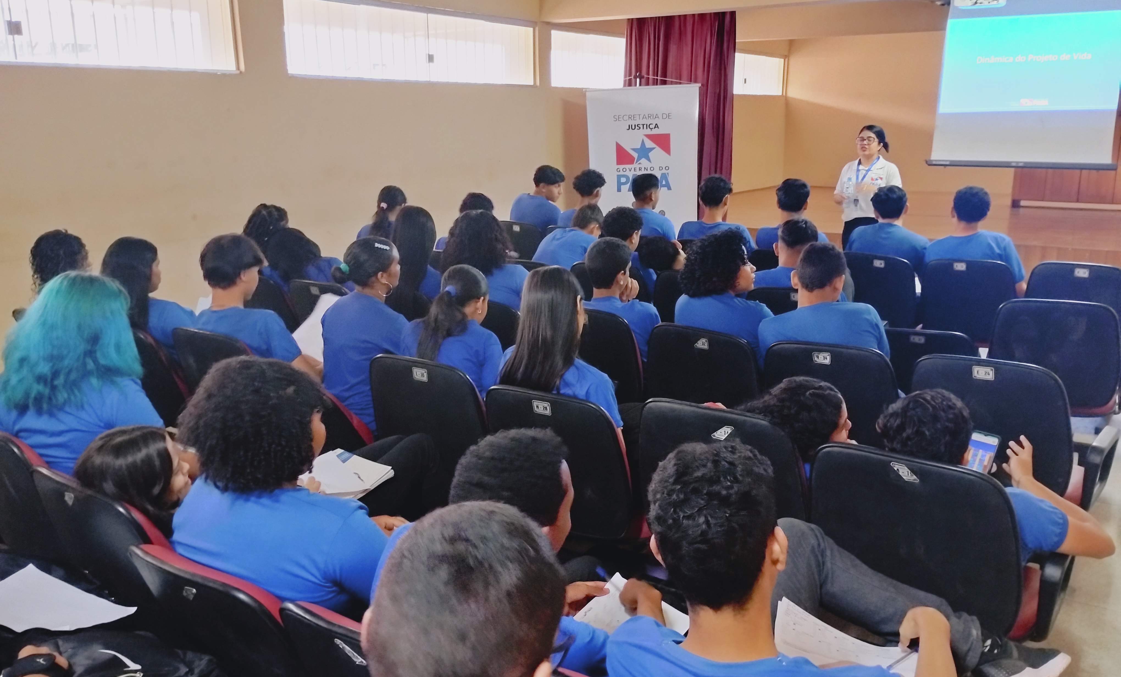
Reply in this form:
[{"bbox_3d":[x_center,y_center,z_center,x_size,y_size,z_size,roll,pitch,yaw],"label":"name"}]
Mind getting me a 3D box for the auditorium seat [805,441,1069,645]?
[{"bbox_3d":[1.017,0.656,2.543,0.560,0.870,0.620,8,16,31],"label":"auditorium seat"}]

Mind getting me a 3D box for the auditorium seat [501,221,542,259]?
[{"bbox_3d":[-0.192,-0.511,7.239,0.520,0.895,0.620,8,16,31],"label":"auditorium seat"}]

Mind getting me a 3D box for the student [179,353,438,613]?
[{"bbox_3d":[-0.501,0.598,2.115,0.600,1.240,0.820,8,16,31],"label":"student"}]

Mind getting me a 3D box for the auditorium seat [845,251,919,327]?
[{"bbox_3d":[2.020,-0.100,5.516,0.560,0.870,0.620,8,16,31],"label":"auditorium seat"}]

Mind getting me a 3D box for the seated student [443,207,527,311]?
[{"bbox_3d":[-0.241,-0.007,4.363,0.460,1.238,0.750,8,17,32],"label":"seated student"}]

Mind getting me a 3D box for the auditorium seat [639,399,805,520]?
[{"bbox_3d":[0.600,0.589,2.832,0.560,0.870,0.620,8,16,31],"label":"auditorium seat"}]

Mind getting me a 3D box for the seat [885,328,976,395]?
[{"bbox_3d":[1.736,0.230,4.414,0.530,0.716,0.620,8,16,31],"label":"seat"}]

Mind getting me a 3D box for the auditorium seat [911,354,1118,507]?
[{"bbox_3d":[1.613,0.450,3.347,0.600,0.895,0.620,8,16,31],"label":"auditorium seat"}]

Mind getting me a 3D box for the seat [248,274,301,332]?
[{"bbox_3d":[-1.488,0.021,5.157,0.520,0.895,0.620,8,16,31],"label":"seat"}]

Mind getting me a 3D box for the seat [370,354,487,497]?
[{"bbox_3d":[-0.312,0.433,3.358,0.530,0.875,0.620,8,17,32],"label":"seat"}]

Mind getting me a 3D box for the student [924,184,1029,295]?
[{"bbox_3d":[2.459,-0.275,5.396,0.520,1.260,0.740,7,16,30],"label":"student"}]

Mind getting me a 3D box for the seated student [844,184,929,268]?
[{"bbox_3d":[2.059,-0.323,5.642,0.500,1.270,0.750,8,16,31],"label":"seated student"}]

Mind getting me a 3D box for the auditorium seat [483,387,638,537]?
[{"bbox_3d":[0.118,0.517,3.003,0.530,0.875,0.620,8,17,32],"label":"auditorium seat"}]

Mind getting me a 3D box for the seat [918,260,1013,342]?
[{"bbox_3d":[2.400,-0.063,5.368,0.520,0.895,0.620,8,16,31],"label":"seat"}]

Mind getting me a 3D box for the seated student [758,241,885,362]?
[{"bbox_3d":[1.184,0.185,3.697,0.500,1.220,0.760,8,16,31],"label":"seated student"}]

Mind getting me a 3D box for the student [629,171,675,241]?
[{"bbox_3d":[0.714,-0.511,6.284,0.460,1.265,0.750,9,17,34],"label":"student"}]

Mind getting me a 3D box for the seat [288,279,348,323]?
[{"bbox_3d":[-1.013,0.106,4.832,0.560,0.870,0.620,8,16,31],"label":"seat"}]

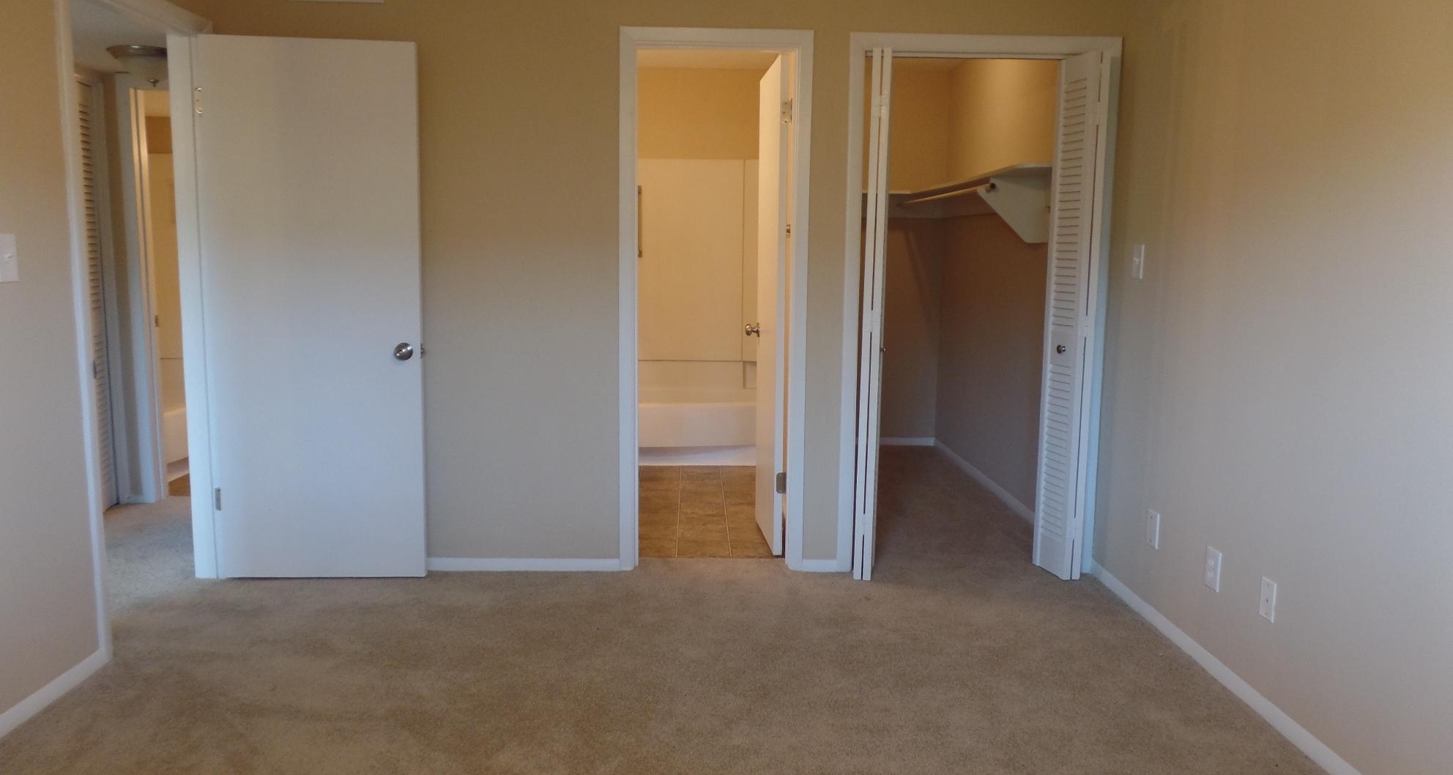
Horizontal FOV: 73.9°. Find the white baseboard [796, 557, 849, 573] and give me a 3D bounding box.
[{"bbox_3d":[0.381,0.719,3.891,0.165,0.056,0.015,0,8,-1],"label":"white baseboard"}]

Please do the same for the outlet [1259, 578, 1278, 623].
[{"bbox_3d":[1.499,0.588,2.682,0.010,0.114,0.071,0,8,-1],"label":"outlet"}]

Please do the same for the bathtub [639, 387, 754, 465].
[{"bbox_3d":[-0.388,0.240,6.201,1.500,0.380,0.760,0,8,-1],"label":"bathtub"}]

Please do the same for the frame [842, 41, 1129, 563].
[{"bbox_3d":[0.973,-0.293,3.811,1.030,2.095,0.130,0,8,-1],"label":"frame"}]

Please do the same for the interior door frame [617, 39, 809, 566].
[{"bbox_3d":[-0.048,-0.306,3.803,0.730,2.103,0.120,0,8,-1],"label":"interior door frame"}]

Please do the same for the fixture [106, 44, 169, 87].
[{"bbox_3d":[-2.368,-1.333,3.992,0.390,0.170,0.390,0,8,-1],"label":"fixture"}]

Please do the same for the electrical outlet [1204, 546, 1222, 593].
[{"bbox_3d":[1.494,0.560,2.970,0.010,0.117,0.073,0,8,-1],"label":"electrical outlet"}]

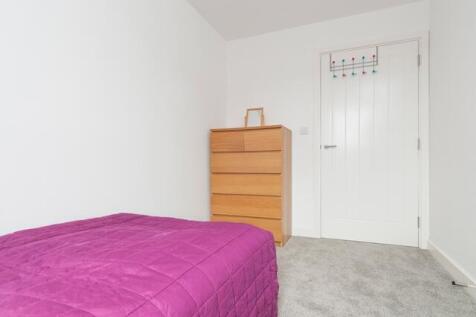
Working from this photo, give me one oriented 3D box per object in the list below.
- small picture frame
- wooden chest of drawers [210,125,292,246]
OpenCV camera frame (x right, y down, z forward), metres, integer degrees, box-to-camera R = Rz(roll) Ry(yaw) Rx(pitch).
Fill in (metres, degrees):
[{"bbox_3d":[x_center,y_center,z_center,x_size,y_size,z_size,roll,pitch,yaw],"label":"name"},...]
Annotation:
[{"bbox_3d":[0.186,-0.447,2.680,0.226,0.237,0.080,0,1,22],"label":"small picture frame"},{"bbox_3d":[0.165,0.283,2.725,0.800,1.230,0.480,0,1,22],"label":"wooden chest of drawers"}]

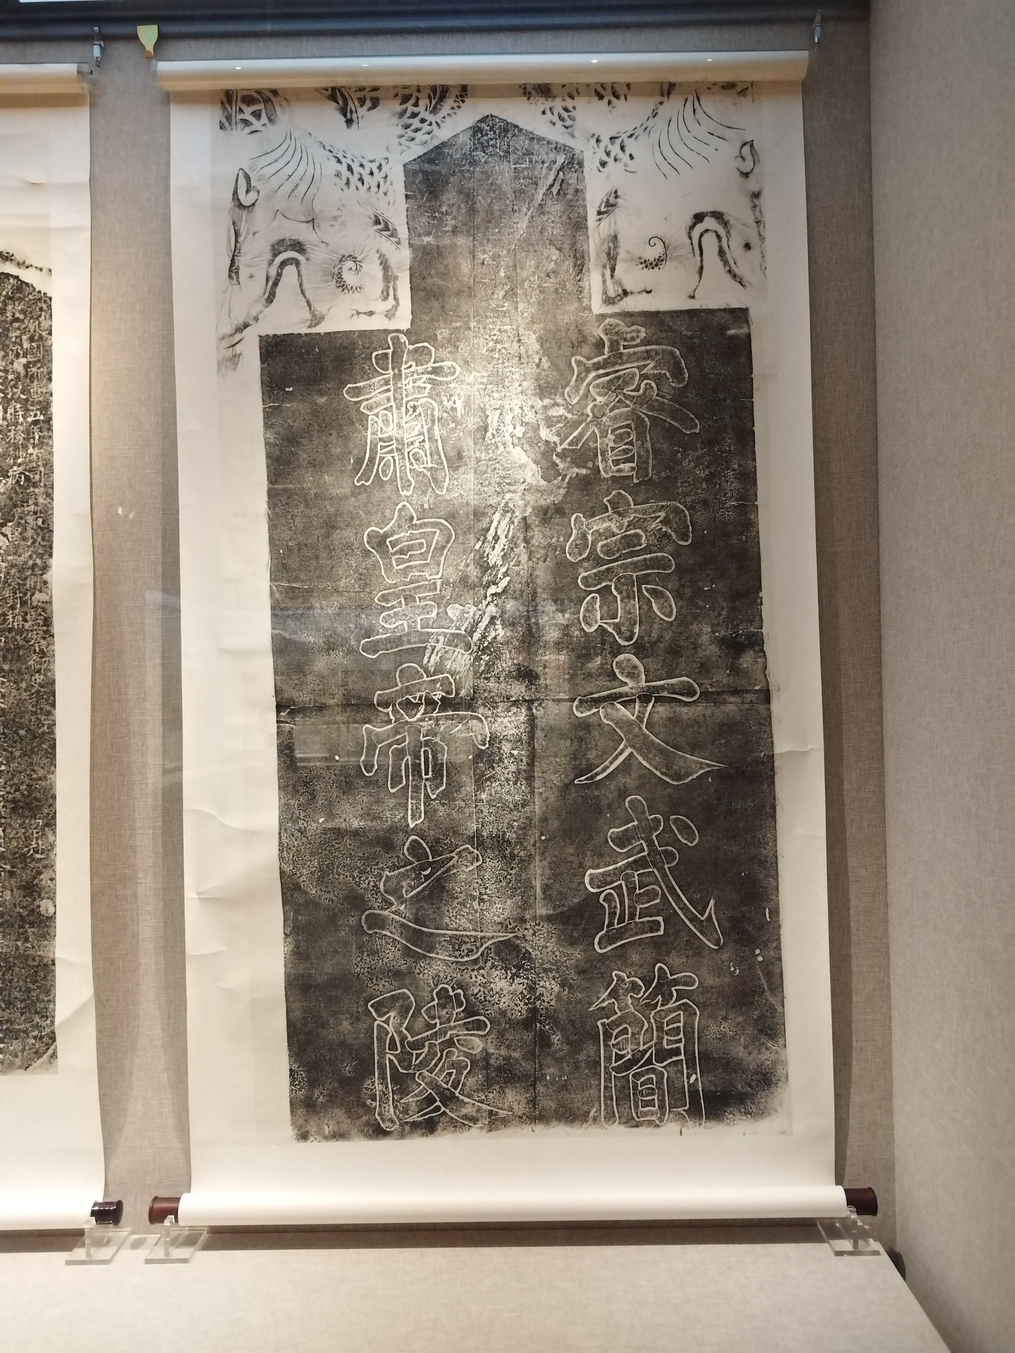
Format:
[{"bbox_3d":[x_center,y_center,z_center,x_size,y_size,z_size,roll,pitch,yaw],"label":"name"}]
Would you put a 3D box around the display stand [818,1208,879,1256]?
[{"bbox_3d":[0.576,0.918,1.720,0.073,0.071,0.096,-1,-1,0],"label":"display stand"}]

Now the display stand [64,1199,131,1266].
[{"bbox_3d":[-0.697,0.943,1.736,0.073,0.071,0.096,-1,-1,-1],"label":"display stand"}]

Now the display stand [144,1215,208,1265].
[{"bbox_3d":[-0.564,0.940,1.734,0.073,0.071,0.096,-1,-1,1],"label":"display stand"}]

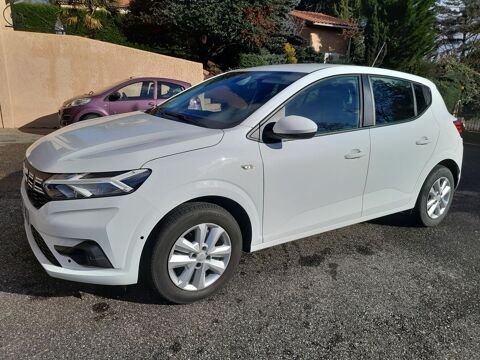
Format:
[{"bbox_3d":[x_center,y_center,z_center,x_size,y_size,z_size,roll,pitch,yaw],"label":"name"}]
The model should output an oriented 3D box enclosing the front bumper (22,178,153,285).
[{"bbox_3d":[-1.151,0.203,2.472,0.540,0.500,1.780,-7,17,-33],"label":"front bumper"}]

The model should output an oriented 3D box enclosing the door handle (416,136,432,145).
[{"bbox_3d":[1.562,-0.331,3.065,0.210,0.060,0.050,-7,17,-33],"label":"door handle"}]

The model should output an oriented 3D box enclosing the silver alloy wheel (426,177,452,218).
[{"bbox_3d":[1.914,0.164,3.581,0.415,0.415,0.160,-7,17,-33],"label":"silver alloy wheel"}]

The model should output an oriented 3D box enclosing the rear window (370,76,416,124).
[{"bbox_3d":[1.292,-0.642,2.987,0.630,0.400,0.050,-7,-6,-33],"label":"rear window"}]

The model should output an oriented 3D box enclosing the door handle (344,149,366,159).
[{"bbox_3d":[0.843,-0.184,2.605,0.210,0.060,0.050,-7,17,-33],"label":"door handle"}]

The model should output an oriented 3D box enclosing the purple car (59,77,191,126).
[{"bbox_3d":[-2.736,-1.899,9.284,3.430,1.465,1.630,-4,16,-23],"label":"purple car"}]

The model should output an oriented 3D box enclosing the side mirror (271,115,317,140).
[{"bbox_3d":[0.294,-0.323,2.175,0.190,0.165,0.250,-7,17,-33],"label":"side mirror"}]

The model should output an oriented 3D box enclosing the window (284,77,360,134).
[{"bbox_3d":[0.594,-0.526,2.534,0.870,0.460,0.050,-7,-6,-33],"label":"window"}]

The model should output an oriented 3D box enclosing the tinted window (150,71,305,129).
[{"bbox_3d":[-0.141,-0.713,2.898,0.900,0.110,1.360,-34,30,-22],"label":"tinted window"}]

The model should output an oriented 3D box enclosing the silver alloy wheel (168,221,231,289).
[{"bbox_3d":[-0.263,0.442,2.180,0.415,0.415,0.160,-7,17,-33],"label":"silver alloy wheel"}]

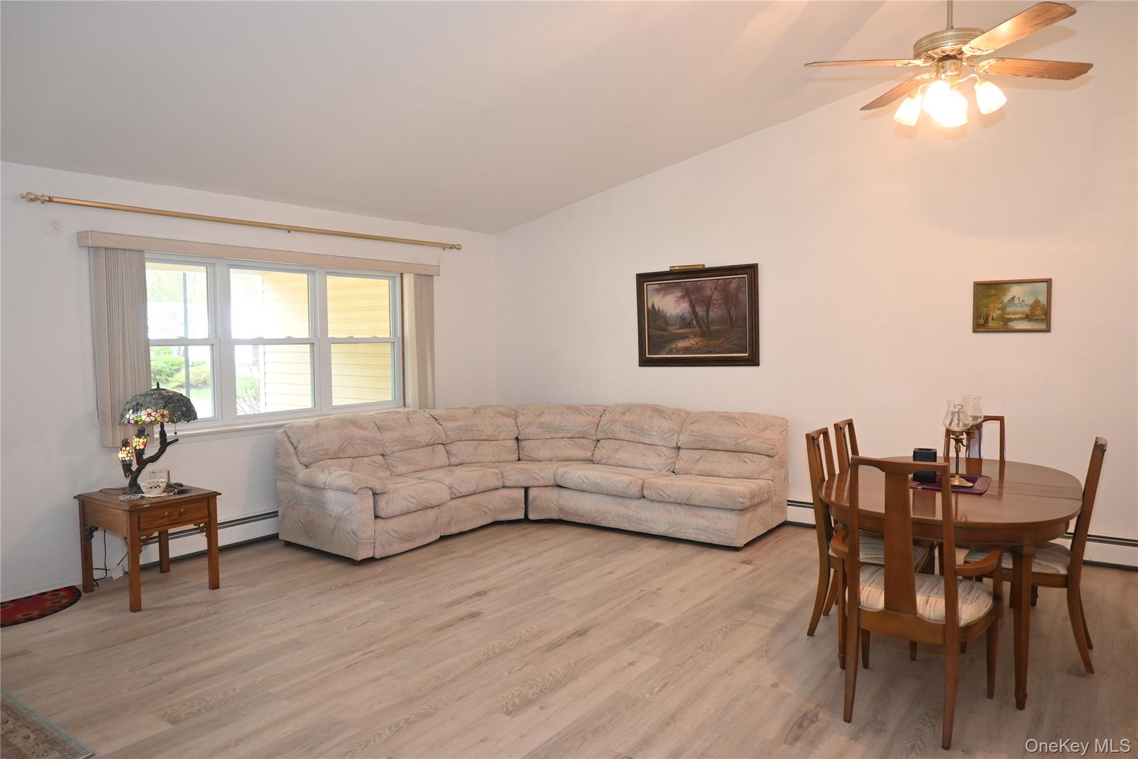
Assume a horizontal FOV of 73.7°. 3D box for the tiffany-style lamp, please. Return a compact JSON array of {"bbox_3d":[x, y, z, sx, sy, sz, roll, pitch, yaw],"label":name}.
[{"bbox_3d":[-2.419,0.341,4.489,0.422,0.633,0.412,-3,4,-38],"label":"tiffany-style lamp"}]

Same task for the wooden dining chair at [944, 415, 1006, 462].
[{"bbox_3d":[2.237,0.693,4.230,0.472,0.960,0.553,1,4,37],"label":"wooden dining chair"}]

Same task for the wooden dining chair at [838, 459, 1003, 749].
[{"bbox_3d":[1.316,0.764,2.894,0.563,0.990,0.573,1,4,37],"label":"wooden dining chair"}]

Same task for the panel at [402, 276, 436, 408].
[{"bbox_3d":[-1.293,-0.323,6.709,0.101,1.206,0.241,1,4,37],"label":"panel"}]

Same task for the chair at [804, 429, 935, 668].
[{"bbox_3d":[1.439,0.738,3.587,0.553,0.965,0.462,1,4,34],"label":"chair"}]

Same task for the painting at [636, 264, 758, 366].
[{"bbox_3d":[1.026,-0.502,6.218,1.100,0.799,0.050,1,4,37],"label":"painting"}]

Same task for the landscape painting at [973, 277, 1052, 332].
[{"bbox_3d":[2.838,-0.467,4.868,0.436,0.337,0.030,1,4,37],"label":"landscape painting"}]

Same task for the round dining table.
[{"bbox_3d":[1.800,0.846,3.574,1.015,0.739,1.668,1,4,34],"label":"round dining table"}]

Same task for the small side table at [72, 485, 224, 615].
[{"bbox_3d":[-2.439,0.955,4.424,0.673,0.561,0.512,1,4,37],"label":"small side table"}]

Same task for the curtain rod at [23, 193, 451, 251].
[{"bbox_3d":[-2.048,-1.132,5.670,0.090,0.065,3.497,1,4,37],"label":"curtain rod"}]

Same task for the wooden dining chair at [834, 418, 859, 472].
[{"bbox_3d":[1.706,0.714,3.958,0.553,0.965,0.462,1,4,37],"label":"wooden dining chair"}]

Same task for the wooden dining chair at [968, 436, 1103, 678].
[{"bbox_3d":[2.078,0.734,3.408,0.553,0.971,0.462,1,4,34],"label":"wooden dining chair"}]

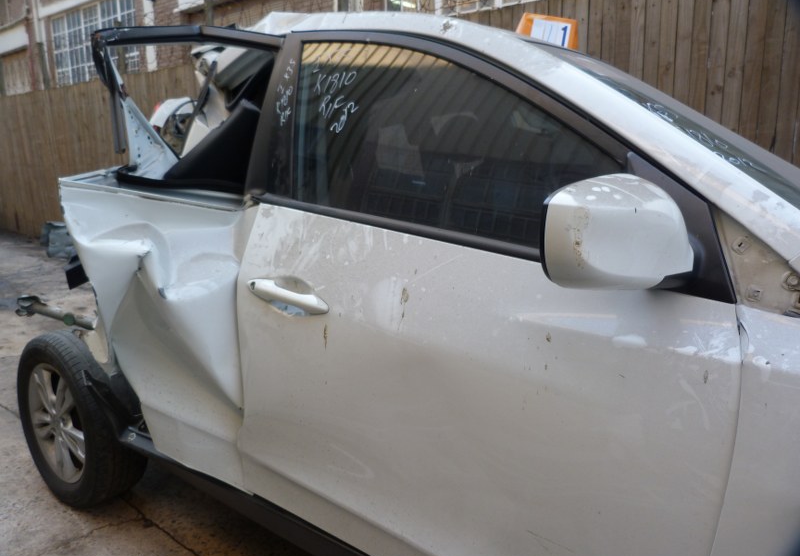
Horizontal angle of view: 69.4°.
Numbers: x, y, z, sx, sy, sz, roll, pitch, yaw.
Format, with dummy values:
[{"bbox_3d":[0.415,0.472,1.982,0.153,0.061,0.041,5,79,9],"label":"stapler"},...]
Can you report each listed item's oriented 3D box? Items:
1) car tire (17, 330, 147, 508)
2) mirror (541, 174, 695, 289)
[{"bbox_3d":[-1.246,0.538,2.265,0.690,0.690,0.222,7,13,36],"label":"car tire"},{"bbox_3d":[0.313,-0.068,0.834,0.170,0.162,0.220,10,14,44],"label":"mirror"}]

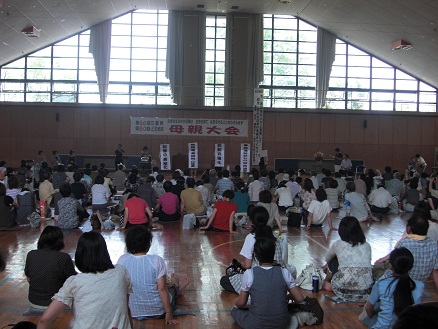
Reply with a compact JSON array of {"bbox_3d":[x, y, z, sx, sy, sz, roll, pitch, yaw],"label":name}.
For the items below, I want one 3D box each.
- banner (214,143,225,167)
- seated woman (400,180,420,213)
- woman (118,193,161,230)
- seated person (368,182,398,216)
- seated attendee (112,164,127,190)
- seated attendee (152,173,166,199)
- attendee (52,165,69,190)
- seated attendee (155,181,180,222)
[{"bbox_3d":[0.050,-0.419,27.772,0.431,1.078,0.030,1,2,-4],"label":"banner"},{"bbox_3d":[4.707,0.753,14.597,0.500,0.820,0.650,0,2,-18],"label":"seated woman"},{"bbox_3d":[-1.507,0.839,10.999,0.720,0.680,0.950,1,2,-4],"label":"woman"},{"bbox_3d":[3.923,0.781,14.087,0.660,0.770,0.700,1,2,-2],"label":"seated person"},{"bbox_3d":[-3.579,0.454,21.076,0.520,0.860,0.700,1,2,-4],"label":"seated attendee"},{"bbox_3d":[-1.661,0.644,16.400,0.500,0.760,0.700,1,1,-4],"label":"seated attendee"},{"bbox_3d":[-5.307,0.469,19.500,0.530,0.840,0.750,1,1,0],"label":"attendee"},{"bbox_3d":[-1.060,0.748,12.156,0.600,0.810,0.700,1,2,-5],"label":"seated attendee"}]

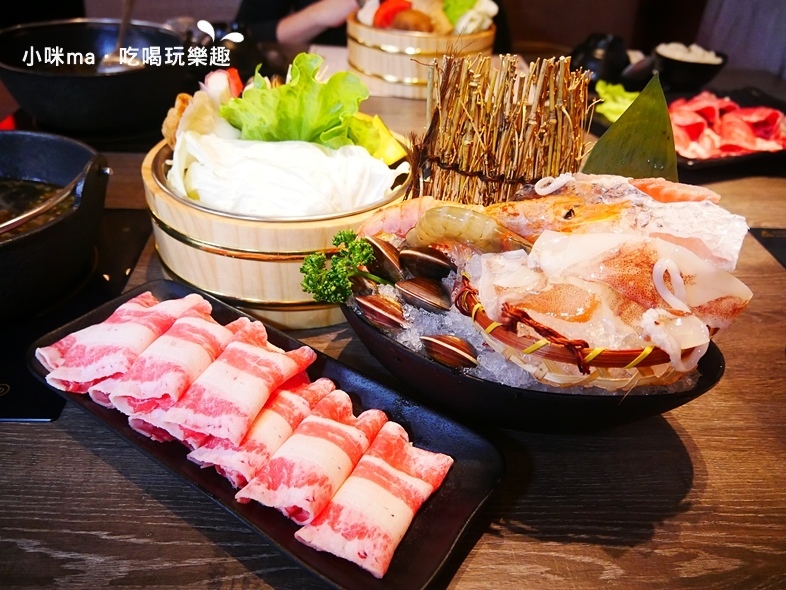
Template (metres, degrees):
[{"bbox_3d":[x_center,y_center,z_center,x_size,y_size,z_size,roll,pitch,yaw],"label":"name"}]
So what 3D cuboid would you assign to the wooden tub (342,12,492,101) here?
[{"bbox_3d":[0.043,-0.415,1.072,0.245,0.098,0.245,4,36,-3],"label":"wooden tub"}]

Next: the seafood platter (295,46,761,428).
[{"bbox_3d":[0.109,-0.042,0.480,0.353,0.204,0.221,9,36,4],"label":"seafood platter"}]

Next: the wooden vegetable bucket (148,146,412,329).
[{"bbox_3d":[-0.096,-0.082,0.597,0.245,0.098,0.245,4,36,-3],"label":"wooden vegetable bucket"}]

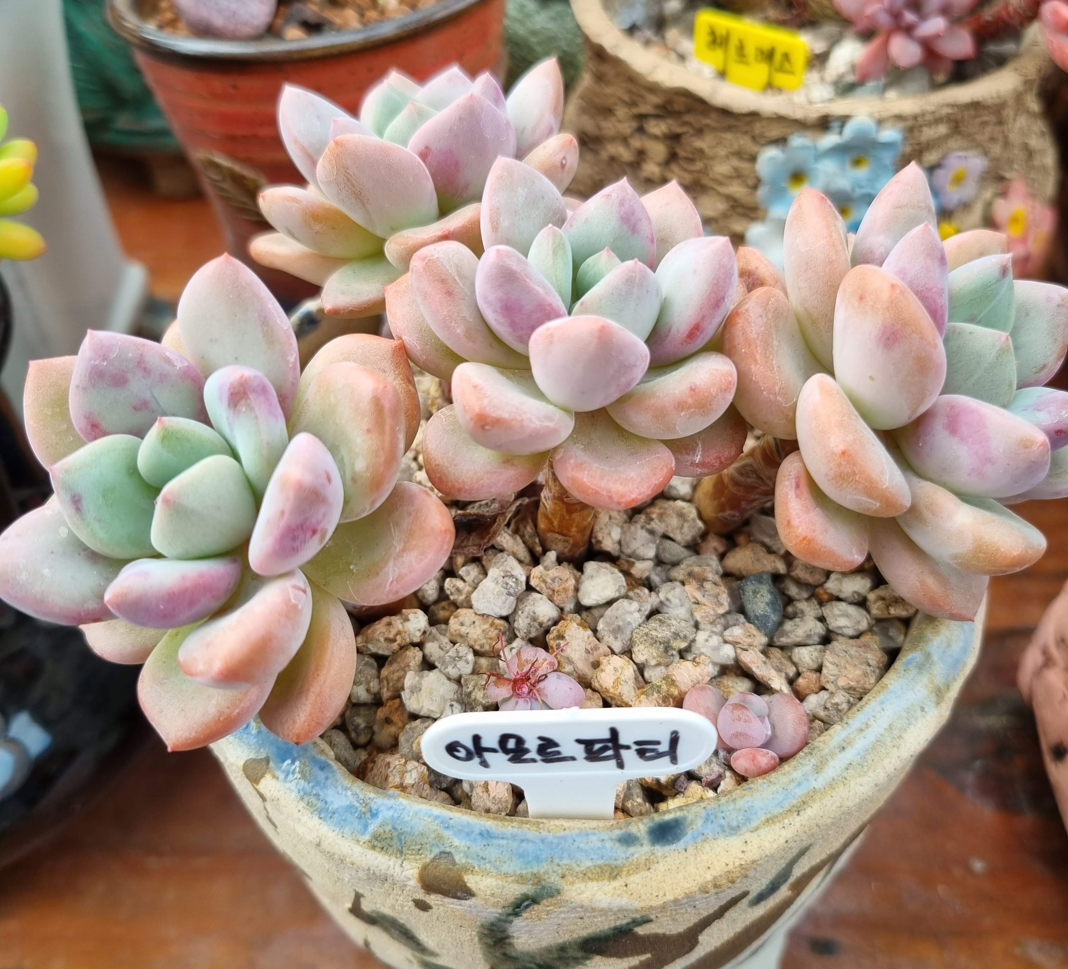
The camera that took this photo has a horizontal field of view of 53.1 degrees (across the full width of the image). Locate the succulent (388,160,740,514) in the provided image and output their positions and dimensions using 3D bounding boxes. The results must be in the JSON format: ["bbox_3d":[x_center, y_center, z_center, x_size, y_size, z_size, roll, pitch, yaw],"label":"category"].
[{"bbox_3d":[0.005,-0.023,0.161,0.052,0.038,0.049,-3,47,0],"label":"succulent"}]

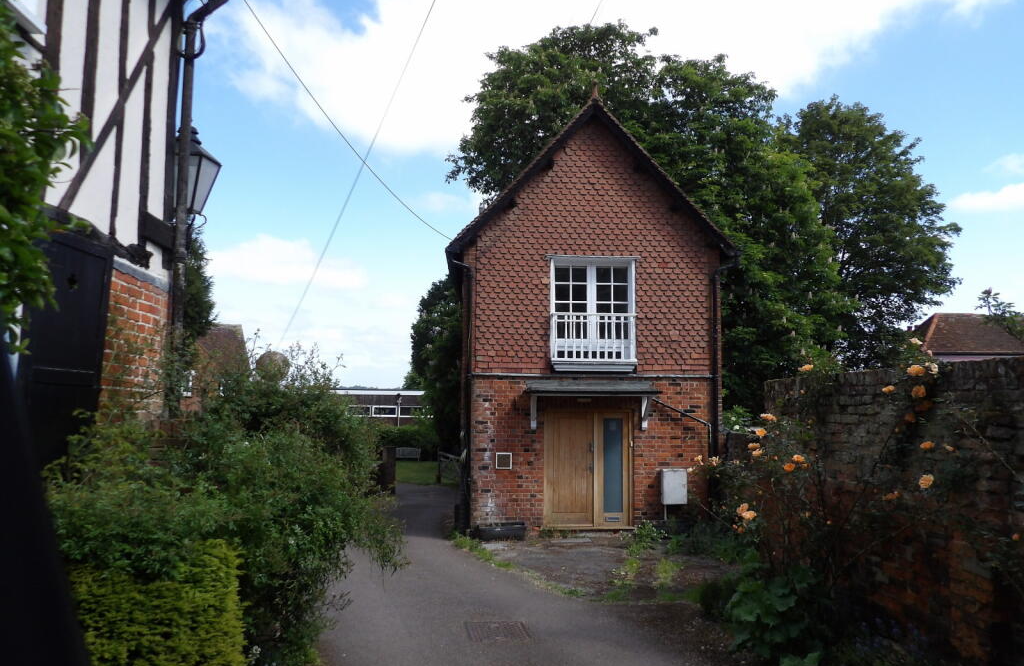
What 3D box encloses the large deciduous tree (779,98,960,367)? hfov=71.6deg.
[{"bbox_3d":[14.027,-1.870,28.271,7.887,15.508,7.493,1,-5,0],"label":"large deciduous tree"}]

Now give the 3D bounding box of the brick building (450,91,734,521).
[{"bbox_3d":[1.155,-0.121,15.581,5.094,7.597,6.800,1,-5,-4],"label":"brick building"}]

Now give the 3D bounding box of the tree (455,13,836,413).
[{"bbox_3d":[4.101,-2.468,22.291,11.930,14.704,11.333,1,-5,0],"label":"tree"}]

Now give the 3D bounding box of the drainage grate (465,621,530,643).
[{"bbox_3d":[-0.114,2.447,5.792,0.480,0.040,0.540,2,-9,-9],"label":"drainage grate"}]

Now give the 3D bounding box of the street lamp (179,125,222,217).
[{"bbox_3d":[-2.490,-1.251,5.500,0.380,0.720,0.400,0,-5,6],"label":"street lamp"}]

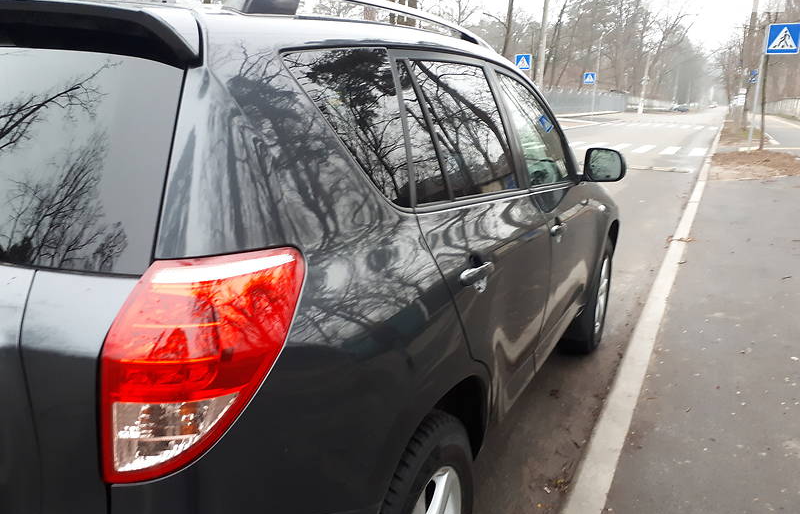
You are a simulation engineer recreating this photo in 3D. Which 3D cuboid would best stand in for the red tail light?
[{"bbox_3d":[-0.300,0.150,0.971,0.180,0.330,0.300,8,15,26],"label":"red tail light"}]

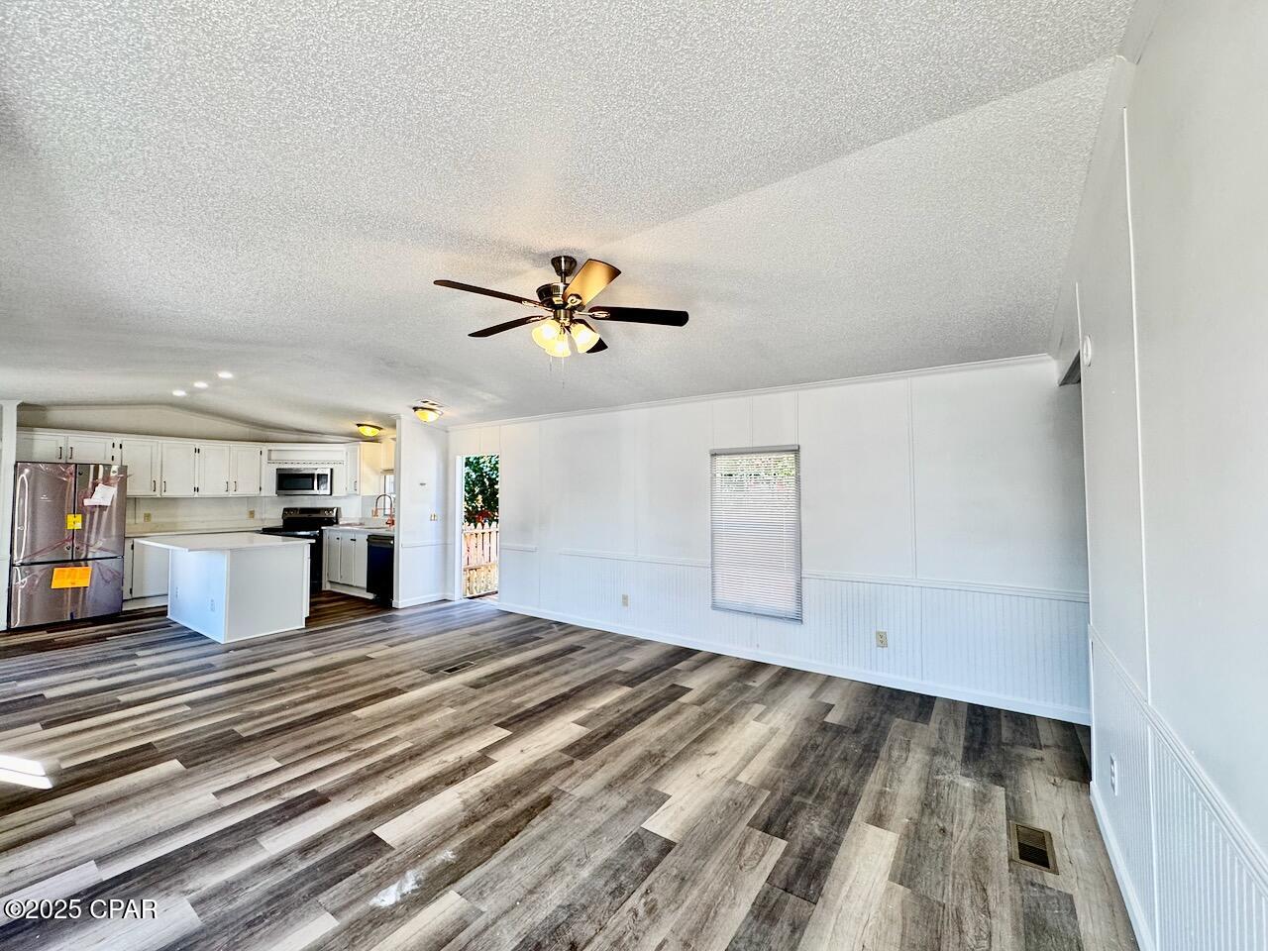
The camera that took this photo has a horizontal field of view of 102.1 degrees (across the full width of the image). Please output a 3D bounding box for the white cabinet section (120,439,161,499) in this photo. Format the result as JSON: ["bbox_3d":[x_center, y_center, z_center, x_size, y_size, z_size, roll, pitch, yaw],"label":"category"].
[{"bbox_3d":[-6.356,-0.088,6.565,0.320,0.745,0.390,-2,-3,35],"label":"white cabinet section"}]

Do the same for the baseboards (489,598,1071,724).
[{"bbox_3d":[0.545,1.534,4.667,5.439,0.088,0.017,-1,-2,35],"label":"baseboards"}]

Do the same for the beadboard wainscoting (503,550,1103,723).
[{"bbox_3d":[0.550,1.193,4.725,5.480,0.810,0.035,-2,-3,35],"label":"beadboard wainscoting"}]

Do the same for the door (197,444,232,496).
[{"bbox_3d":[-5.982,-0.073,7.304,0.025,0.720,0.390,-2,-3,35],"label":"door"}]

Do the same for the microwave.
[{"bbox_3d":[-4.974,0.107,7.871,0.753,0.408,0.398,0,-2,-10],"label":"microwave"}]

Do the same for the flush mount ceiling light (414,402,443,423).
[{"bbox_3d":[-2.422,-0.713,6.027,0.334,0.142,0.334,-1,-2,35],"label":"flush mount ceiling light"}]

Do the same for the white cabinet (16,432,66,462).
[{"bbox_3d":[-7.038,-0.314,6.054,0.320,0.365,0.410,-2,-3,35],"label":"white cabinet"}]

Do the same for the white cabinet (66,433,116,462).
[{"bbox_3d":[-6.803,-0.305,6.393,0.320,0.370,0.415,-2,-3,35],"label":"white cabinet"}]

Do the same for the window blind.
[{"bbox_3d":[1.018,0.488,4.405,0.810,1.450,0.050,-2,-3,35],"label":"window blind"}]

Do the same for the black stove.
[{"bbox_3d":[-4.977,1.099,7.685,0.758,1.186,0.674,0,-2,-10],"label":"black stove"}]

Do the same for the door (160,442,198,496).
[{"bbox_3d":[-6.084,-0.071,6.857,0.020,0.694,0.358,-1,-2,35],"label":"door"}]

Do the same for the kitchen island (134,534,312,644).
[{"bbox_3d":[-4.521,1.163,5.634,1.924,0.916,1.093,-1,-2,35],"label":"kitchen island"}]

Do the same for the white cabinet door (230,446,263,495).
[{"bbox_3d":[-5.756,-0.067,7.631,0.025,0.720,0.395,-2,-3,35],"label":"white cabinet door"}]

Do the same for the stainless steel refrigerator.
[{"bbox_3d":[-6.564,0.759,5.939,0.802,1.754,0.835,-1,-2,35],"label":"stainless steel refrigerator"}]

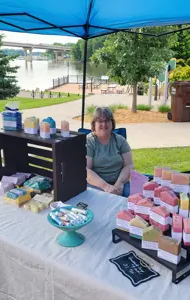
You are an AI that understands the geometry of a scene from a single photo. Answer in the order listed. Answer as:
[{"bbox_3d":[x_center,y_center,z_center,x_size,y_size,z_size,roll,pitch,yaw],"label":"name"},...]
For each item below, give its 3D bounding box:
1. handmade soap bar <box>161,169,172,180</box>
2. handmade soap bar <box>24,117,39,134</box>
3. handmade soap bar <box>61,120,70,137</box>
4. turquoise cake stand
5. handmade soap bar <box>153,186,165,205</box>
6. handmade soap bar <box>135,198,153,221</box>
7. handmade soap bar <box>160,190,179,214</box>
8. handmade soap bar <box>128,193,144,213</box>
[{"bbox_3d":[0.305,0.117,1.206,0.069,0.067,0.027,5,17,16],"label":"handmade soap bar"},{"bbox_3d":[-0.333,-0.126,1.562,0.068,0.073,0.028,8,18,27],"label":"handmade soap bar"},{"bbox_3d":[-0.150,-0.109,1.507,0.027,0.071,0.067,-5,17,-16],"label":"handmade soap bar"},{"bbox_3d":[-0.094,0.307,1.186,0.185,0.110,0.185,1,16,0],"label":"turquoise cake stand"},{"bbox_3d":[0.279,0.189,1.195,0.074,0.068,0.029,12,20,36],"label":"handmade soap bar"},{"bbox_3d":[0.196,0.224,1.166,0.074,0.080,0.030,9,18,27],"label":"handmade soap bar"},{"bbox_3d":[0.287,0.199,1.159,0.029,0.068,0.071,-13,21,-38],"label":"handmade soap bar"},{"bbox_3d":[0.172,0.211,1.207,0.074,0.080,0.030,9,18,27],"label":"handmade soap bar"}]

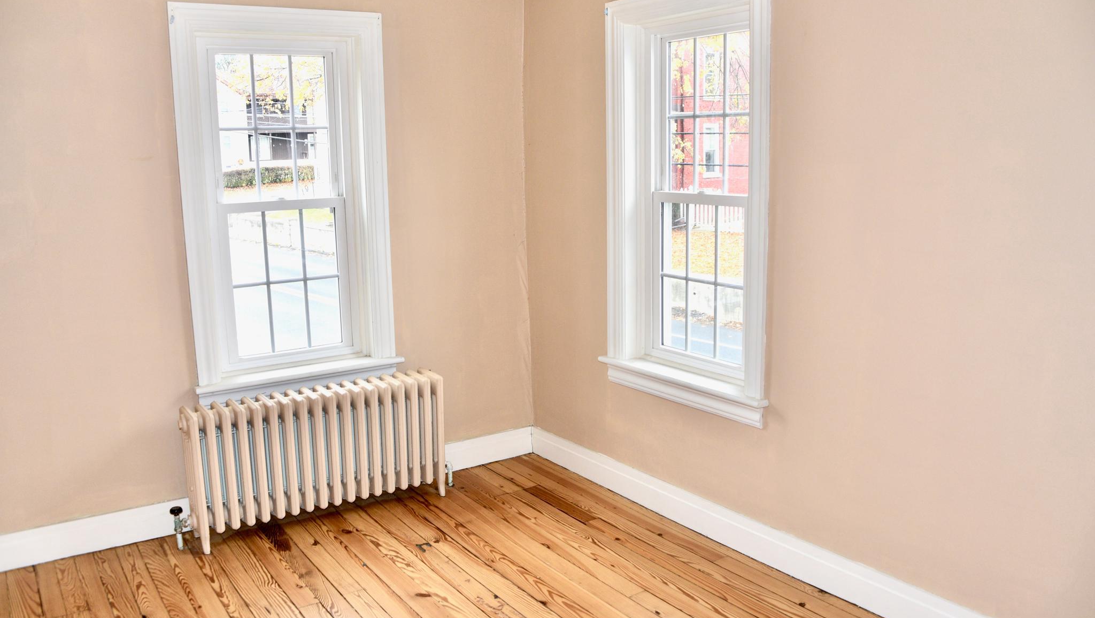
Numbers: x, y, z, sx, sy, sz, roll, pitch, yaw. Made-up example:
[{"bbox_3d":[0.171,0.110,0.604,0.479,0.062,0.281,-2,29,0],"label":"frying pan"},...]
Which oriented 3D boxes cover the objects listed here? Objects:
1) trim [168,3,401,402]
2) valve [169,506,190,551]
[{"bbox_3d":[-1.151,-0.451,3.809,0.935,1.691,0.170,-7,11,-32],"label":"trim"},{"bbox_3d":[-1.514,0.904,3.525,0.072,0.180,0.050,-7,11,-32],"label":"valve"}]

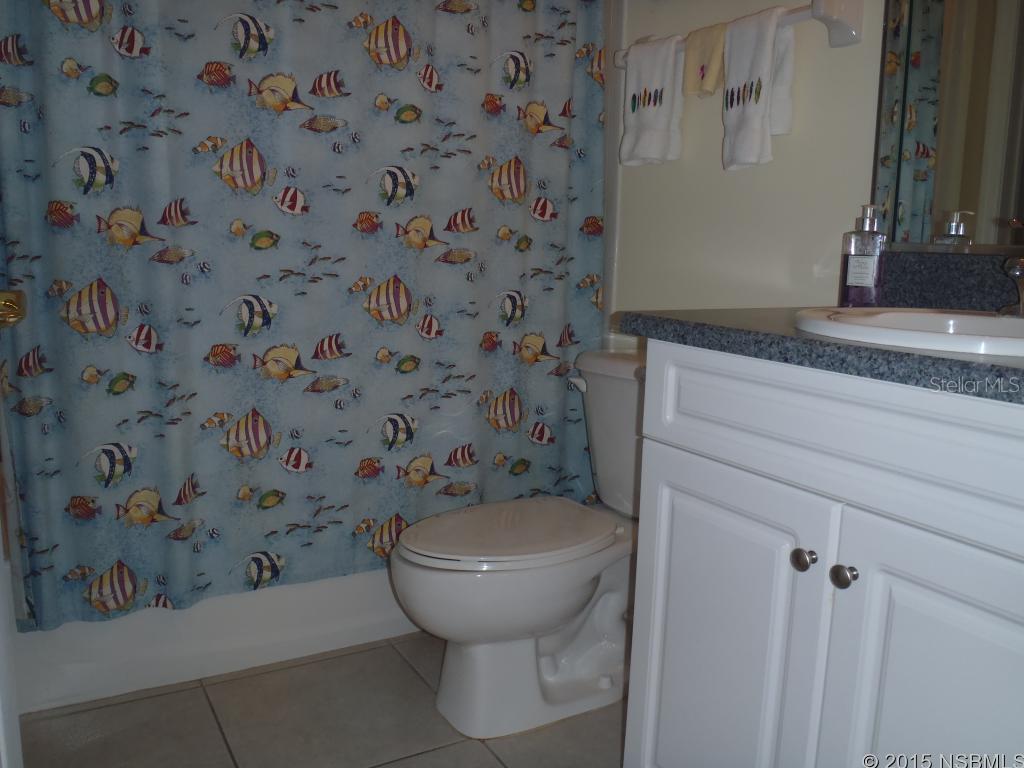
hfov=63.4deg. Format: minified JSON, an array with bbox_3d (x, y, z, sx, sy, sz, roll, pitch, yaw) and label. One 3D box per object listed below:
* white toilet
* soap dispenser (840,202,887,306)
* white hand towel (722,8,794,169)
[{"bbox_3d":[0.096,0.325,1.775,0.739,0.725,0.432,-4,11,-30],"label":"white toilet"},{"bbox_3d":[0.593,-0.210,1.399,0.060,0.178,0.064,7,11,31],"label":"soap dispenser"},{"bbox_3d":[0.491,-0.587,1.671,0.066,0.290,0.154,-4,11,-30],"label":"white hand towel"}]

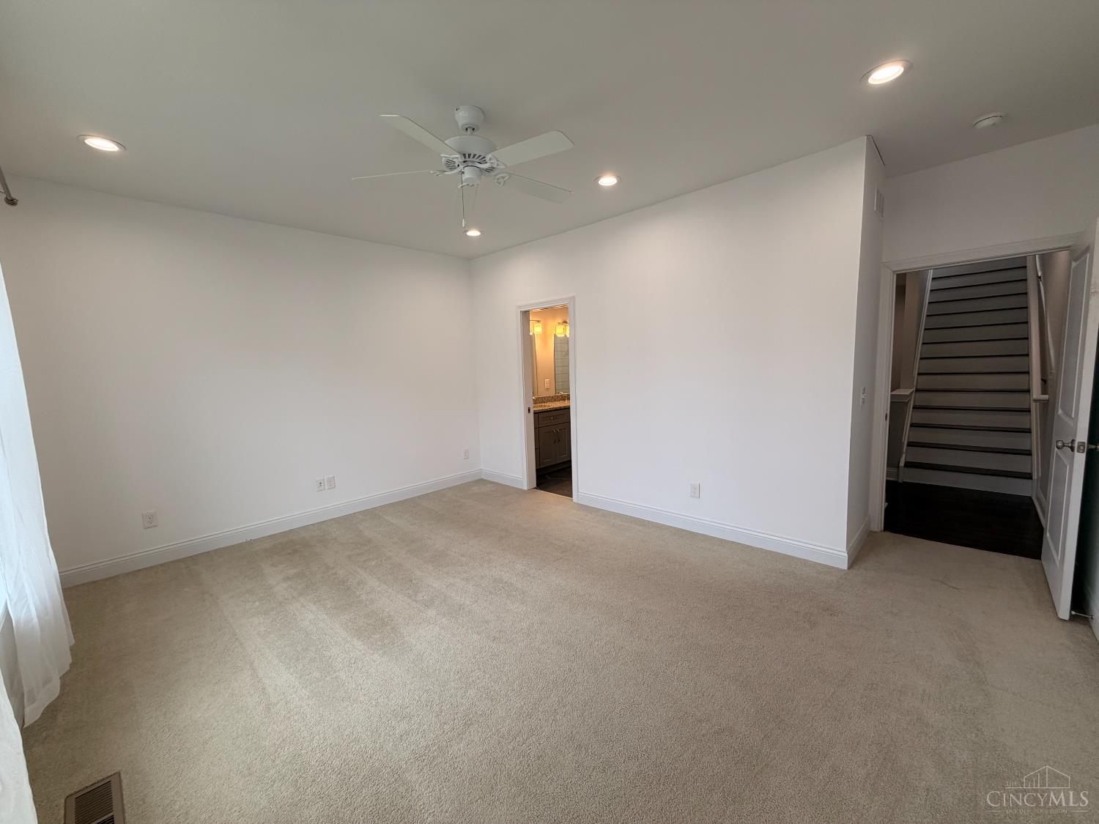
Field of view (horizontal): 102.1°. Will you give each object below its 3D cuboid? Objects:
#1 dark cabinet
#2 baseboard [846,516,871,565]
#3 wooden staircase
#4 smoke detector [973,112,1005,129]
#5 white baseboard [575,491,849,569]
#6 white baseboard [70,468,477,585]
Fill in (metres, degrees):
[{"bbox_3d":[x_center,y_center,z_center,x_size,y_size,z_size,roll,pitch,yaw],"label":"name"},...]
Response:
[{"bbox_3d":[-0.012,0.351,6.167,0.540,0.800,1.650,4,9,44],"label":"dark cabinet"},{"bbox_3d":[2.300,0.953,3.297,0.020,0.118,0.880,4,9,44],"label":"baseboard"},{"bbox_3d":[5.335,-0.758,5.613,0.995,2.800,3.200,4,9,44],"label":"wooden staircase"},{"bbox_3d":[2.499,-1.651,2.534,0.132,0.038,0.132,4,9,44],"label":"smoke detector"},{"bbox_3d":[1.160,0.938,3.793,2.354,0.118,0.020,4,9,44],"label":"white baseboard"},{"bbox_3d":[-2.197,0.992,4.380,0.020,0.118,3.802,4,9,44],"label":"white baseboard"}]

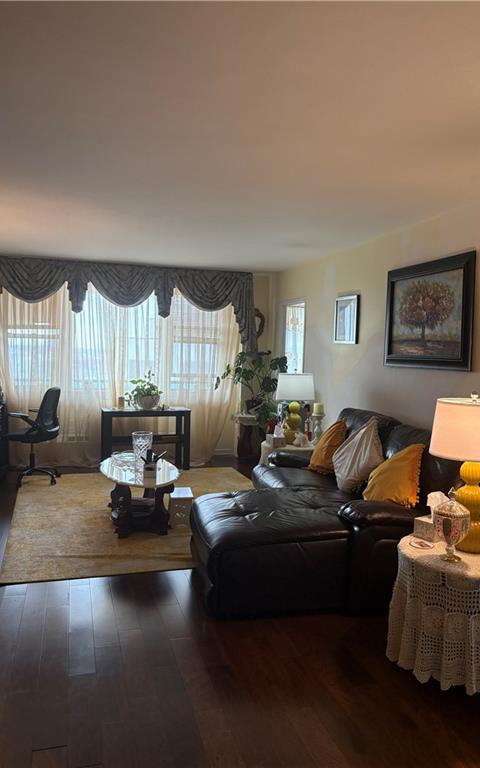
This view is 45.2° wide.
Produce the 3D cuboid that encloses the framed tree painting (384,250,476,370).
[{"bbox_3d":[1.476,-0.549,4.630,0.051,0.842,1.183,1,4,-16],"label":"framed tree painting"}]

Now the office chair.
[{"bbox_3d":[-2.206,0.543,6.162,0.586,1.000,0.606,2,4,4],"label":"office chair"}]

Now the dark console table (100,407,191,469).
[{"bbox_3d":[-1.155,0.658,7.036,1.037,0.722,0.424,1,4,-16],"label":"dark console table"}]

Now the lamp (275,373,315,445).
[{"bbox_3d":[0.537,0.223,5.670,0.389,0.691,0.389,1,4,-16],"label":"lamp"}]

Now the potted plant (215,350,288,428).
[{"bbox_3d":[0.140,0.066,7.363,0.901,0.986,0.686,1,4,-16],"label":"potted plant"}]

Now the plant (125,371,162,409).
[{"bbox_3d":[-1.162,0.071,6.967,0.456,0.458,0.404,1,4,-16],"label":"plant"}]

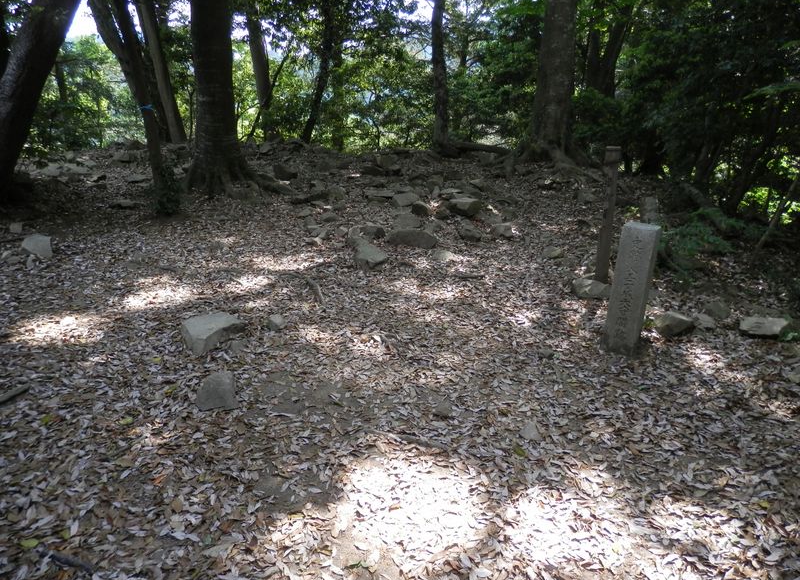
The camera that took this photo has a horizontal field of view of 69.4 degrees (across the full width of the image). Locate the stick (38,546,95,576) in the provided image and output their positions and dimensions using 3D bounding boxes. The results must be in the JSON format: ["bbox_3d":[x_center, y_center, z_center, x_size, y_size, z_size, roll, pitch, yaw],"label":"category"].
[{"bbox_3d":[-1.244,1.006,2.148,0.260,0.033,0.038,5,15,19],"label":"stick"}]

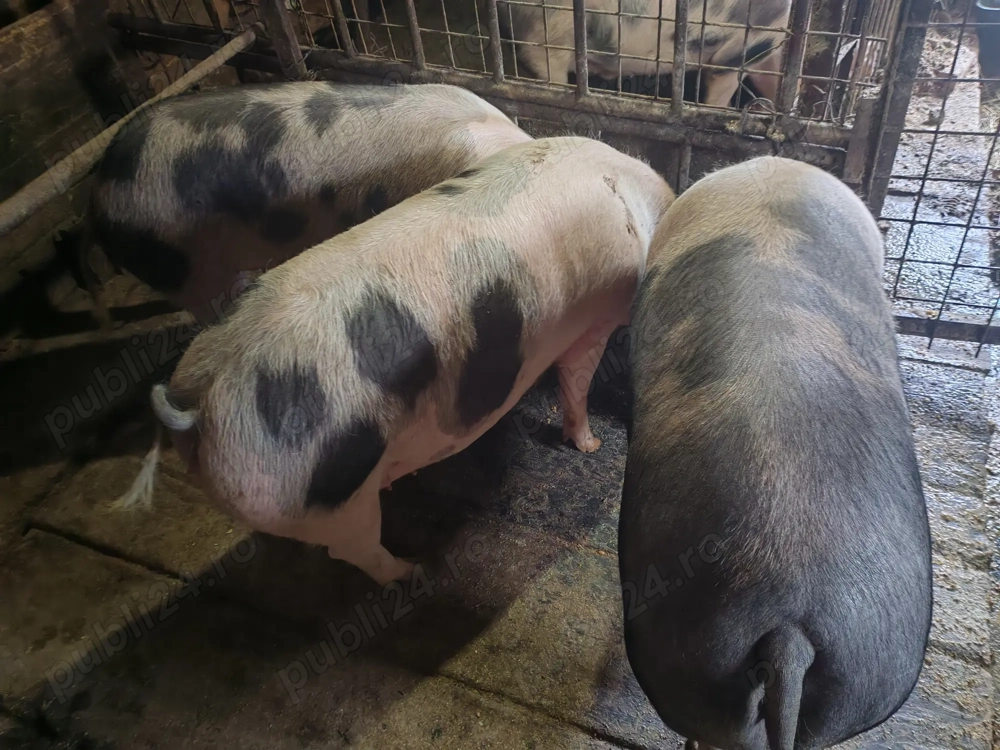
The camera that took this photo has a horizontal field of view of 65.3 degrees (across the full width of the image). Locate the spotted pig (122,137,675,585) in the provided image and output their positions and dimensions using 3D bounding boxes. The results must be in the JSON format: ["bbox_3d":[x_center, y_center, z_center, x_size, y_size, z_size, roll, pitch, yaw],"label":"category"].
[{"bbox_3d":[-0.034,-0.073,1.681,1.315,0.744,0.425,-36,50,-26],"label":"spotted pig"}]

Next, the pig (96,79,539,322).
[{"bbox_3d":[-0.404,-0.407,2.087,1.308,0.755,0.425,-4,44,6],"label":"pig"}]

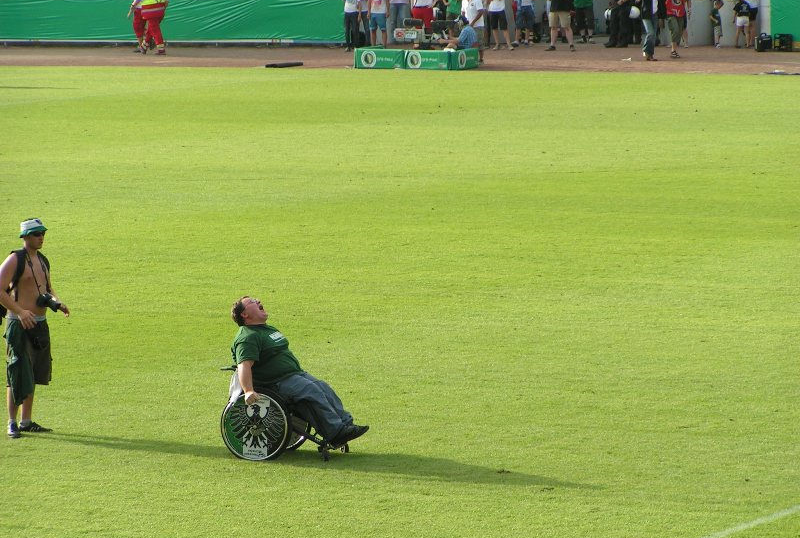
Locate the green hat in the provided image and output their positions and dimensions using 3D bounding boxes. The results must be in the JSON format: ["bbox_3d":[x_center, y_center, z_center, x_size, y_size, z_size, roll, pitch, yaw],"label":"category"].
[{"bbox_3d":[-3.115,-0.349,38.750,0.260,0.130,0.240,-10,-2,0],"label":"green hat"}]

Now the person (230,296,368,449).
[{"bbox_3d":[-0.809,0.847,37.334,1.120,1.230,0.620,2,6,17],"label":"person"}]

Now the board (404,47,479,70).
[{"bbox_3d":[0.875,-4.332,93.942,1.100,0.410,1.150,3,6,27],"label":"board"}]

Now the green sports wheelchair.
[{"bbox_3d":[-0.957,1.165,37.411,0.960,0.750,0.650,2,6,17],"label":"green sports wheelchair"}]

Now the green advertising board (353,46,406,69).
[{"bbox_3d":[-0.127,-4.365,94.271,1.100,0.410,1.150,3,6,27],"label":"green advertising board"}]

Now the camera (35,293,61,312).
[{"bbox_3d":[-2.973,0.282,38.650,0.190,0.105,0.140,24,17,29],"label":"camera"}]

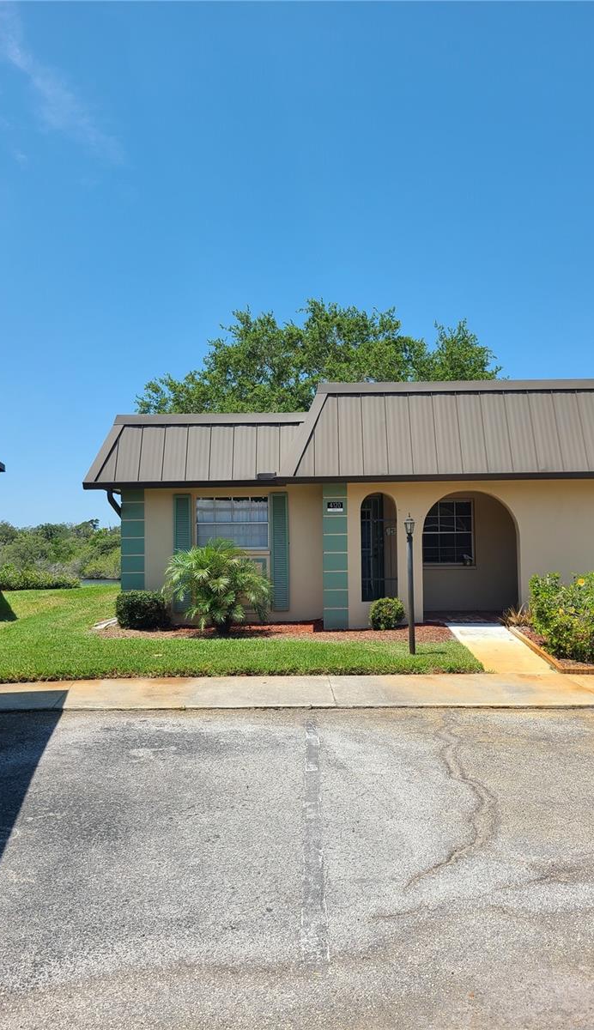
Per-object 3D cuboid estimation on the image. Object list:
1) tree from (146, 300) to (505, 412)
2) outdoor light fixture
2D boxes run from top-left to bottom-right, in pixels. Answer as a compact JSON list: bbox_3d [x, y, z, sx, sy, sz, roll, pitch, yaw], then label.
[{"bbox_3d":[0.800,-2.800,31.000,15.200,11.300,13.500,-1,-2,0],"label":"tree"},{"bbox_3d":[1.569,0.951,10.650,0.160,1.940,0.160,-1,-2,0],"label":"outdoor light fixture"}]

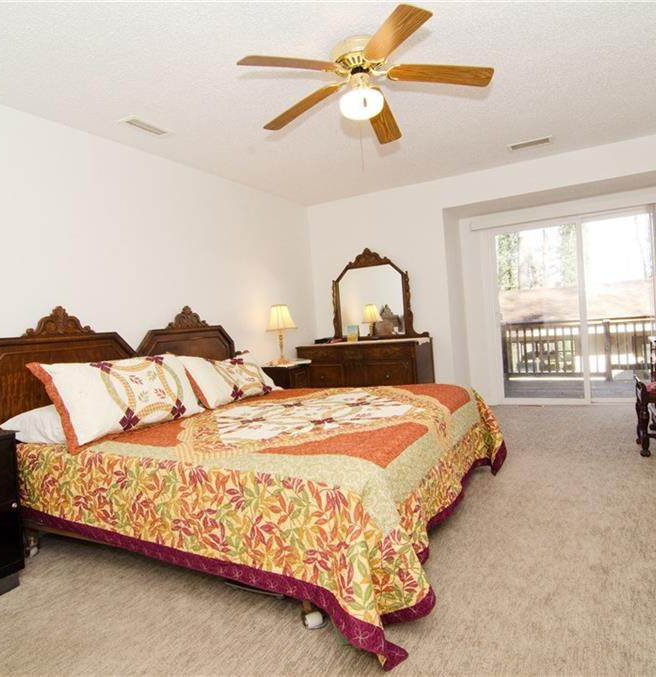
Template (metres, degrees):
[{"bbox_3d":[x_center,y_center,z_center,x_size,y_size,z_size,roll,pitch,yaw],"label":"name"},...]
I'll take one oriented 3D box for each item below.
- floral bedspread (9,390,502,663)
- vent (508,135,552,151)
[{"bbox_3d":[-0.224,0.704,2.669,2.000,0.610,2.030,-2,3,30],"label":"floral bedspread"},{"bbox_3d":[1.652,-1.583,3.721,0.330,0.020,0.170,-2,3,30],"label":"vent"}]

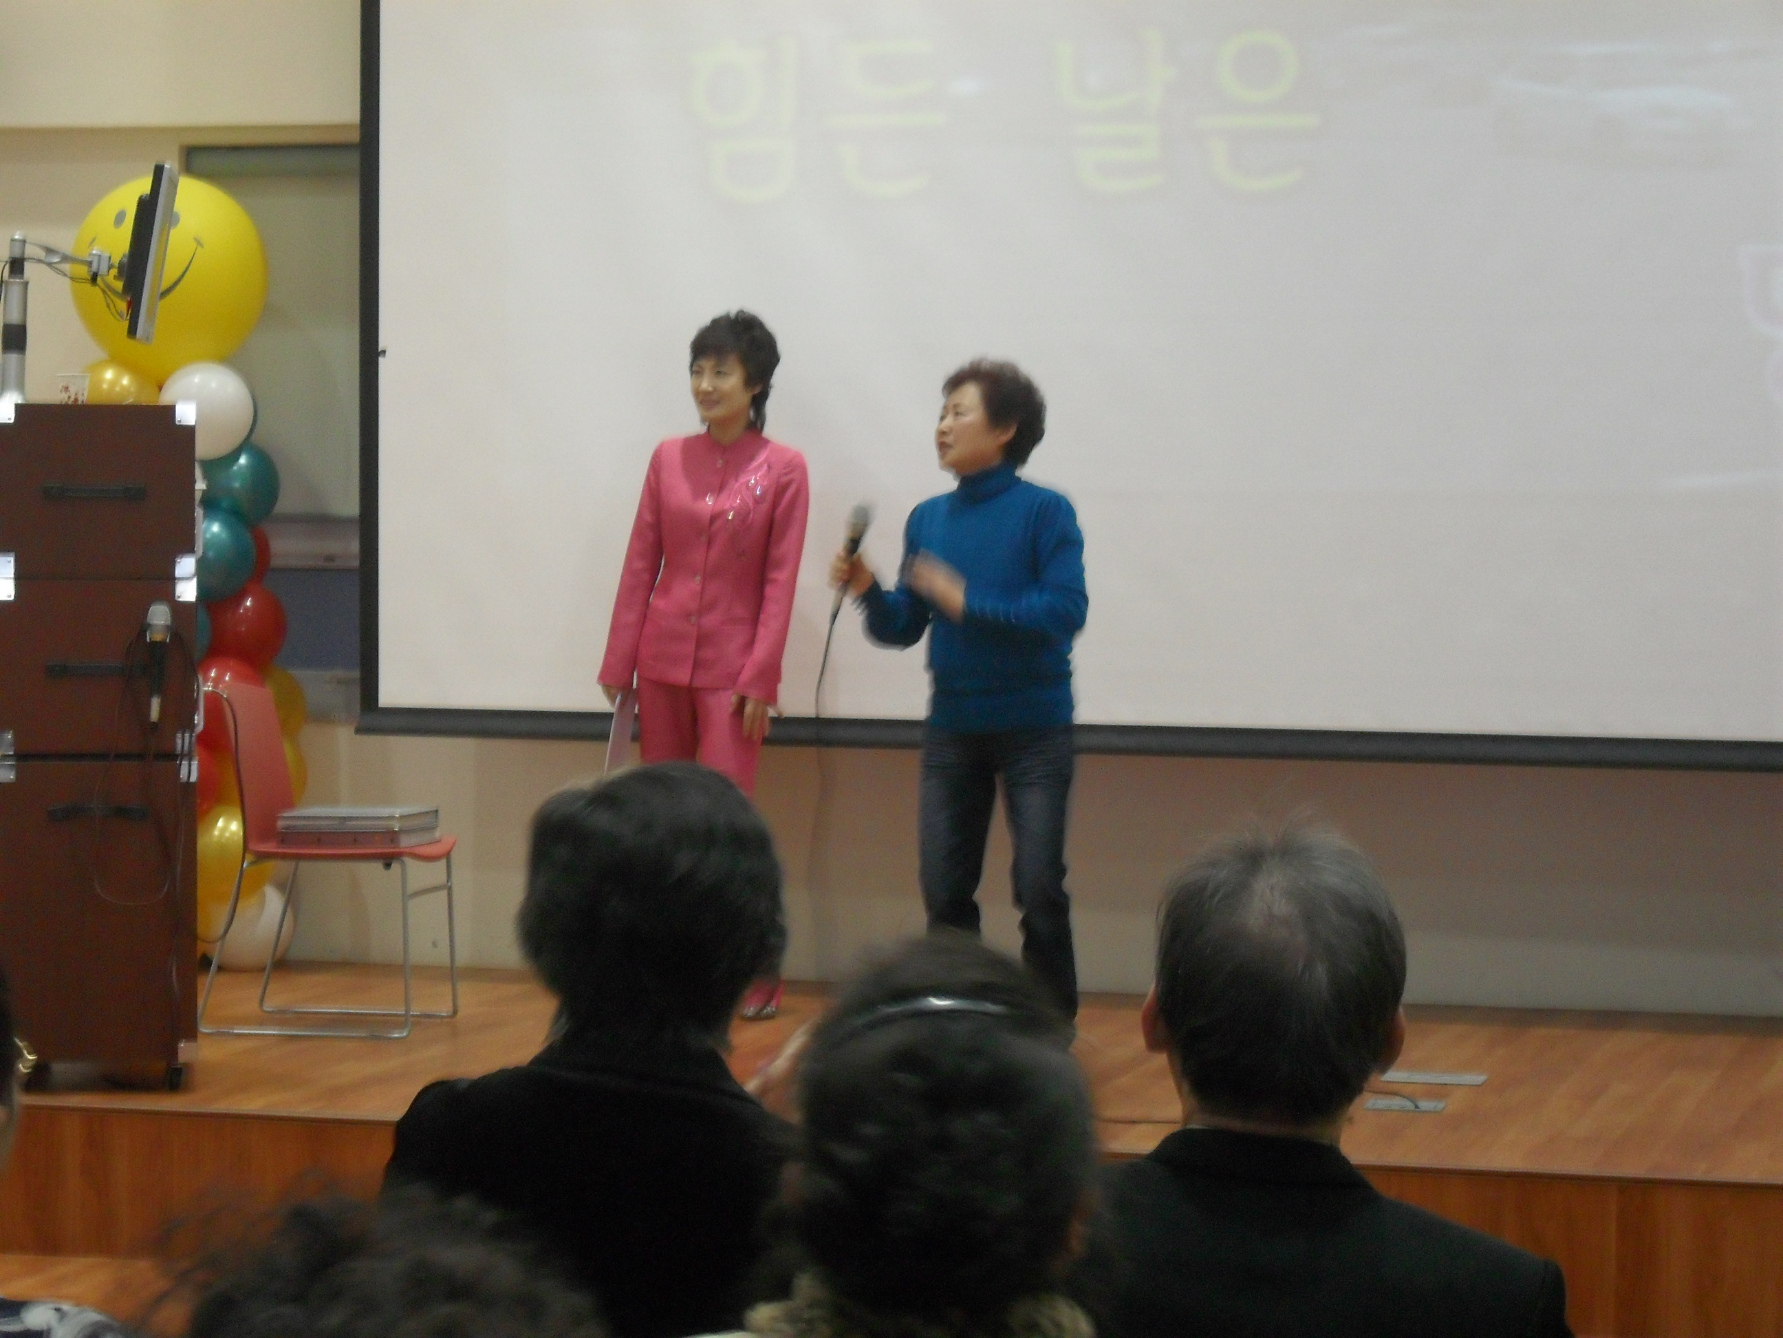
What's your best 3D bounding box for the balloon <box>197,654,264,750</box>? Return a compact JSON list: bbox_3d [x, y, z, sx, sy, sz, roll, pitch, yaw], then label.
[{"bbox_3d":[-1.732,0.088,11.920,0.245,0.250,0.245,0,2,-9],"label":"balloon"}]

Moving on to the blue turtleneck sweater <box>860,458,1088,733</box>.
[{"bbox_3d":[0.195,-0.166,10.720,0.460,0.630,0.360,2,3,38],"label":"blue turtleneck sweater"}]

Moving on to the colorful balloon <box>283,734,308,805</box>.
[{"bbox_3d":[-1.639,0.274,12.080,0.245,0.245,0.245,0,2,-9],"label":"colorful balloon"}]

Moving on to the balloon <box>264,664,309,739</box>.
[{"bbox_3d":[-1.641,0.086,12.200,0.225,0.230,0.225,0,2,0],"label":"balloon"}]

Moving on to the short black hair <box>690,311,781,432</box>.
[{"bbox_3d":[-0.375,-0.714,11.150,0.200,0.285,0.220,2,3,37],"label":"short black hair"}]

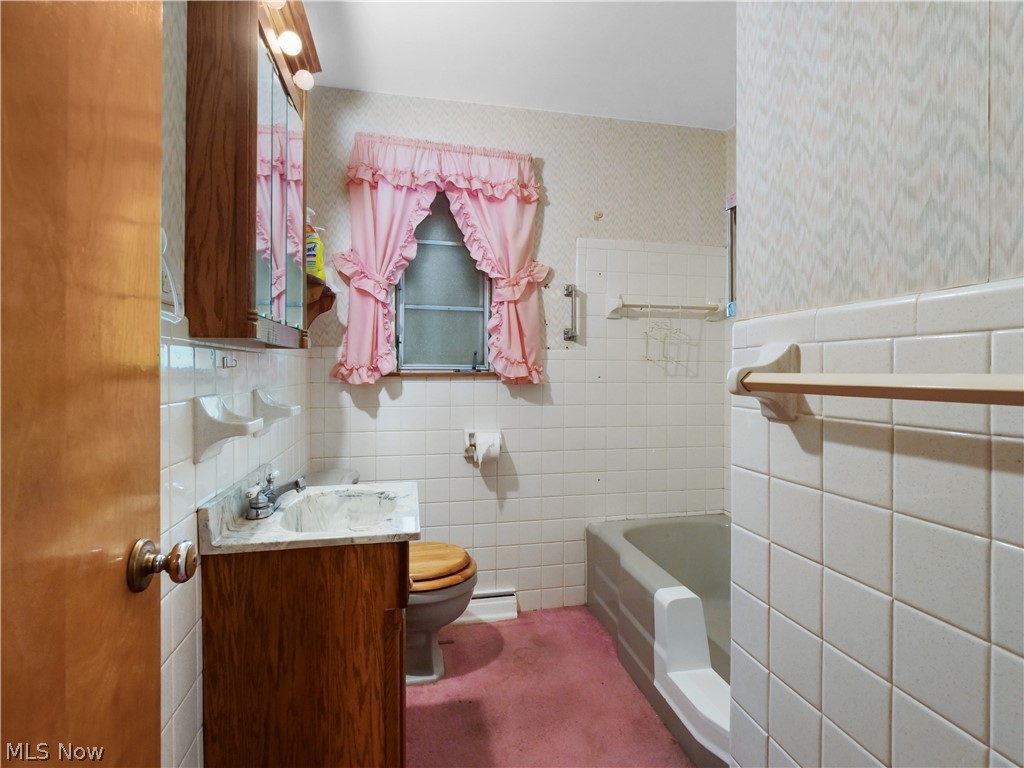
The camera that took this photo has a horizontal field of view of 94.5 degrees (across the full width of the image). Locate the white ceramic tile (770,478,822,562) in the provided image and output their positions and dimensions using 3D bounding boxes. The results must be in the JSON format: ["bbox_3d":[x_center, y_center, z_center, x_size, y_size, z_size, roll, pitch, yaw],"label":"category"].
[{"bbox_3d":[0.455,0.216,0.757,0.010,0.108,0.107,0,1,-12],"label":"white ceramic tile"}]

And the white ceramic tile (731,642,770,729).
[{"bbox_3d":[0.435,0.549,0.862,0.010,0.108,0.098,0,1,-12],"label":"white ceramic tile"}]

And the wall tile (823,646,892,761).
[{"bbox_3d":[0.474,0.433,0.648,0.010,0.107,0.104,0,1,-12],"label":"wall tile"}]

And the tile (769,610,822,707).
[{"bbox_3d":[0.456,0.438,0.759,0.010,0.108,0.107,0,1,-12],"label":"tile"}]

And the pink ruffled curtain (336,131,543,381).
[{"bbox_3d":[-0.299,-0.526,2.096,0.945,1.057,0.120,0,1,-11],"label":"pink ruffled curtain"}]

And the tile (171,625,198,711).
[{"bbox_3d":[-0.616,0.533,0.890,0.010,0.108,0.107,0,1,-13],"label":"tile"}]

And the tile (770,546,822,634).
[{"bbox_3d":[0.456,0.327,0.758,0.010,0.108,0.107,0,1,-12],"label":"tile"}]

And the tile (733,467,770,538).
[{"bbox_3d":[0.434,0.213,0.858,0.010,0.108,0.098,0,1,-12],"label":"tile"}]

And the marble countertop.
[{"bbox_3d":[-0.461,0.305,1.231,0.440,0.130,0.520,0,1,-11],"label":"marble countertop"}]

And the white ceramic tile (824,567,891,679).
[{"bbox_3d":[0.474,0.324,0.648,0.010,0.107,0.104,0,1,-12],"label":"white ceramic tile"}]

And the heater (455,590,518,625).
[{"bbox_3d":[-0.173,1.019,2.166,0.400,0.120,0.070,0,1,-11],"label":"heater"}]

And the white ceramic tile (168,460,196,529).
[{"bbox_3d":[-0.616,0.200,0.885,0.010,0.108,0.108,0,1,-13],"label":"white ceramic tile"}]

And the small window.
[{"bbox_3d":[-0.313,-0.487,2.189,0.425,0.860,0.060,0,0,-12],"label":"small window"}]

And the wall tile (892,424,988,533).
[{"bbox_3d":[0.495,0.107,0.546,0.010,0.107,0.104,0,1,-12],"label":"wall tile"}]

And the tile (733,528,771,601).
[{"bbox_3d":[0.433,0.323,0.855,0.010,0.109,0.102,0,0,-12],"label":"tile"}]

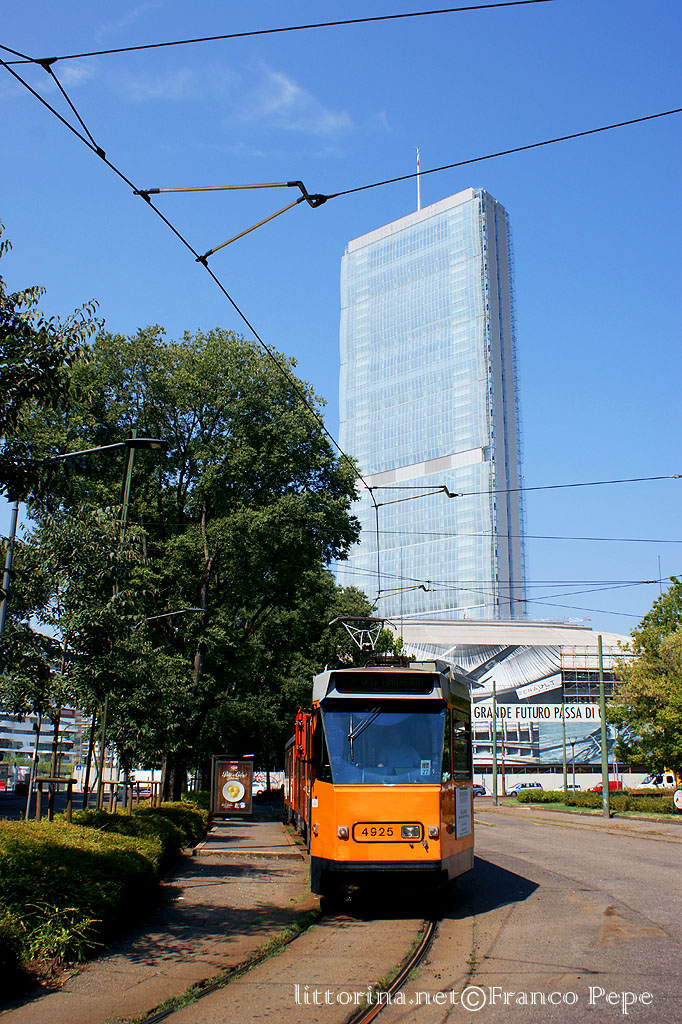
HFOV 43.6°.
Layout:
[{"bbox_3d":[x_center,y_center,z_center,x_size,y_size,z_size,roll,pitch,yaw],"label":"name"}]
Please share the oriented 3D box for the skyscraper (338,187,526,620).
[{"bbox_3d":[31.600,-11.586,307.173,61.500,209.200,23.500,-12,-21,34],"label":"skyscraper"}]

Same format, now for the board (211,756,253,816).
[{"bbox_3d":[-3.909,9.799,30.451,1.450,2.100,0.250,2,-17,-5],"label":"board"}]

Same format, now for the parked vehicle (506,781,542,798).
[{"bbox_3d":[20.888,31.706,97.025,4.300,1.500,1.750,1,-17,0],"label":"parked vehicle"}]

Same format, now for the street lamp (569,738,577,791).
[{"bbox_3d":[21.327,23.841,78.531,0.800,5.500,0.800,1,-17,0],"label":"street lamp"}]

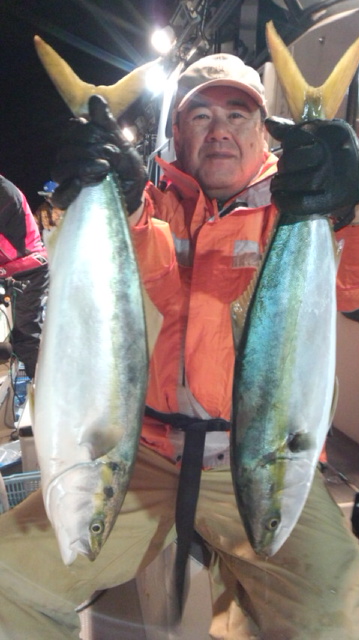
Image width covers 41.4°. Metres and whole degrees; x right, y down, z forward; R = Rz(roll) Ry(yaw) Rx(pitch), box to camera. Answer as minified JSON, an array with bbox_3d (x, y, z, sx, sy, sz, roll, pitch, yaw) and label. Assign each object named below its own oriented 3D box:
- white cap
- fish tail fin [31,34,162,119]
[{"bbox_3d":[0.077,-0.441,0.890,0.175,0.135,0.250,0,7,4],"label":"white cap"},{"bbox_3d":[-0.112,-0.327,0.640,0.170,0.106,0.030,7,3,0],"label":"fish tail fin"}]

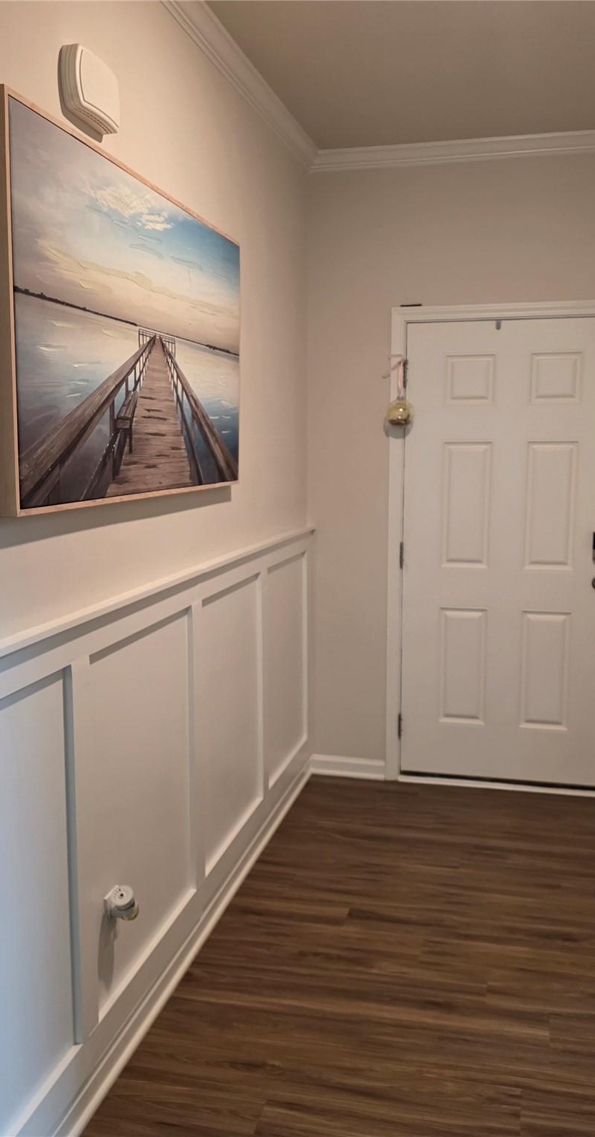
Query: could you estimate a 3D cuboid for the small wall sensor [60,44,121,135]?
[{"bbox_3d":[-0.445,-1.037,2.177,0.042,0.141,0.209,2,8,13],"label":"small wall sensor"}]

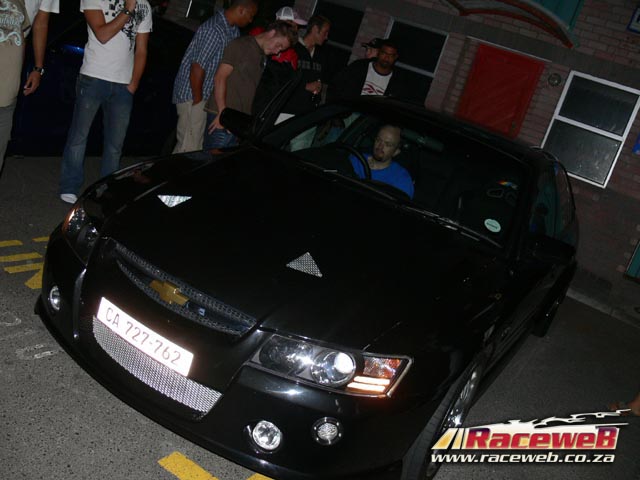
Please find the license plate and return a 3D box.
[{"bbox_3d":[-0.647,0.350,2.364,0.495,0.105,0.020,25,18,26],"label":"license plate"}]

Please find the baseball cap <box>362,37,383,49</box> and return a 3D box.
[{"bbox_3d":[0.526,-1.918,6.300,0.260,0.130,0.180,5,21,-37],"label":"baseball cap"}]

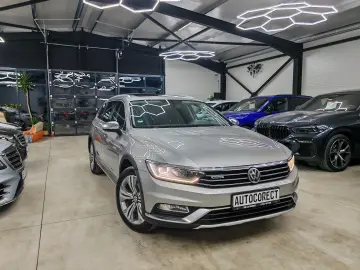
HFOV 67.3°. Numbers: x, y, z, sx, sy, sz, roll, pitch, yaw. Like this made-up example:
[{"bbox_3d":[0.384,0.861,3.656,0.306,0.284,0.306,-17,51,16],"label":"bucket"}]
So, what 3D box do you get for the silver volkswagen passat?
[{"bbox_3d":[-0.332,0.093,4.465,1.900,1.510,4.780,-2,6,-25],"label":"silver volkswagen passat"}]

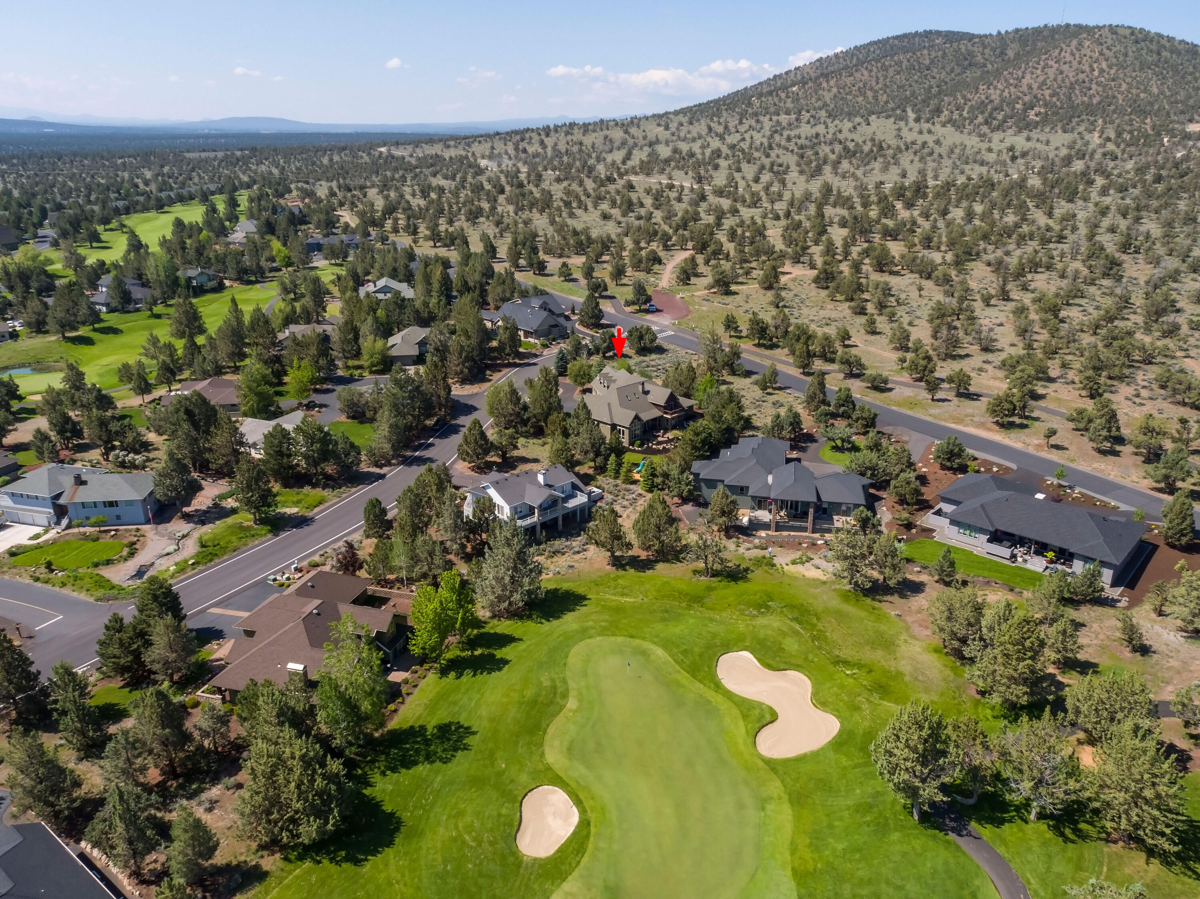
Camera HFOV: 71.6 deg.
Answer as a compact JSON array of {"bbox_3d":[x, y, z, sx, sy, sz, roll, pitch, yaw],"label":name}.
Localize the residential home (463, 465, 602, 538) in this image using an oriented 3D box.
[{"bbox_3d":[-11.753,7.318,133.699,18.700,8.000,14.500,-18,28,-38],"label":"residential home"}]

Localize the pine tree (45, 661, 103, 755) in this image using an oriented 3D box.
[{"bbox_3d":[-52.580,25.810,83.840,5.200,10.840,5.200,0,21,0],"label":"pine tree"}]

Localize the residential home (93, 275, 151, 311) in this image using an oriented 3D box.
[{"bbox_3d":[-171.860,-56.110,297.860,18.000,7.500,18.000,0,21,0],"label":"residential home"}]

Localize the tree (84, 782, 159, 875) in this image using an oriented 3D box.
[{"bbox_3d":[-39.530,31.840,69.520,5.640,10.040,5.640,0,21,0],"label":"tree"}]

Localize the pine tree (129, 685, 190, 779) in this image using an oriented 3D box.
[{"bbox_3d":[-43.880,28.230,82.890,5.890,10.640,5.890,0,21,0],"label":"pine tree"}]

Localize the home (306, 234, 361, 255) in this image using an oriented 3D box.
[{"bbox_3d":[-132.035,-102.704,413.770,26.200,6.500,14.500,-4,22,-11],"label":"home"}]

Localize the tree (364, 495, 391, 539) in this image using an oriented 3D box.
[{"bbox_3d":[-35.046,10.443,130.094,4.047,6.841,4.047,0,22,0],"label":"tree"}]

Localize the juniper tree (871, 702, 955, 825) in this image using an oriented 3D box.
[{"bbox_3d":[29.380,29.860,78.490,7.790,12.750,7.790,0,21,0],"label":"juniper tree"}]

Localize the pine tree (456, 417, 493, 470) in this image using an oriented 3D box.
[{"bbox_3d":[-23.414,-1.628,156.778,6.503,9.653,6.503,0,22,0],"label":"pine tree"}]

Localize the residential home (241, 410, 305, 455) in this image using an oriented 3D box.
[{"bbox_3d":[-61.987,-2.962,166.471,18.000,5.000,17.500,11,24,25],"label":"residential home"}]

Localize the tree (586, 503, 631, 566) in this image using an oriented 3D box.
[{"bbox_3d":[1.710,12.330,119.530,6.330,9.950,6.330,0,21,0],"label":"tree"}]

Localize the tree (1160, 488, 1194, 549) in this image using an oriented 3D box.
[{"bbox_3d":[84.999,9.959,122.371,4.848,9.426,4.848,0,22,0],"label":"tree"}]

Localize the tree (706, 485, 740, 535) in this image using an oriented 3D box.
[{"bbox_3d":[19.320,9.520,130.400,5.130,7.630,5.130,0,21,0],"label":"tree"}]

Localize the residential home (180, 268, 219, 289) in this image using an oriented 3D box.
[{"bbox_3d":[-159.210,-67.830,329.180,14.500,6.500,12.500,-8,23,-19],"label":"residential home"}]

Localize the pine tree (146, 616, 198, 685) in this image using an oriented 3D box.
[{"bbox_3d":[-49.920,23.350,96.960,5.830,8.530,5.830,0,21,0],"label":"pine tree"}]

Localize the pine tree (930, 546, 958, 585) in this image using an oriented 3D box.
[{"bbox_3d":[48.370,16.120,116.950,3.960,5.490,3.960,0,21,0],"label":"pine tree"}]

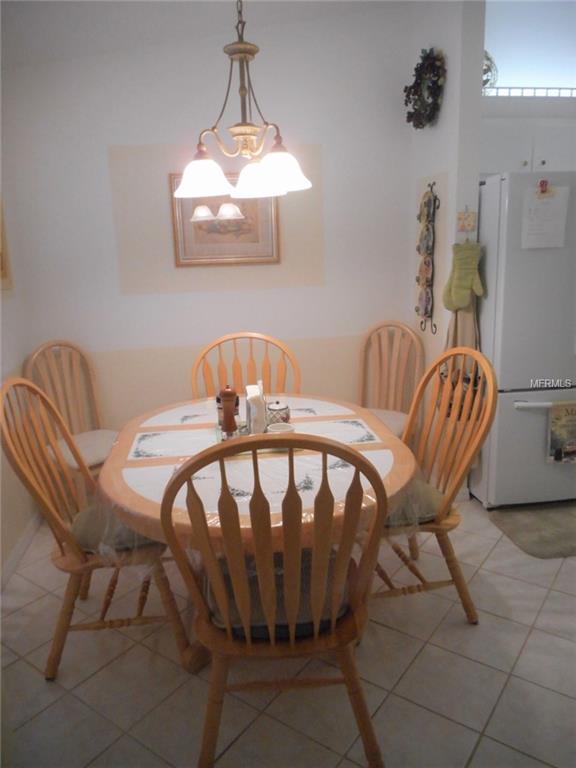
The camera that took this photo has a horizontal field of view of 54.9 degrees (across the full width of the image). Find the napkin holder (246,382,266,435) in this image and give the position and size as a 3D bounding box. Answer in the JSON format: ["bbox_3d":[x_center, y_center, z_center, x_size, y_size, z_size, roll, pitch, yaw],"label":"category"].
[{"bbox_3d":[-0.129,0.095,2.119,0.068,0.165,0.130,-4,13,-7],"label":"napkin holder"}]

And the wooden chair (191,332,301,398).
[{"bbox_3d":[-0.198,0.285,2.819,0.550,1.025,0.602,-3,13,-3],"label":"wooden chair"}]

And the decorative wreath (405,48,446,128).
[{"bbox_3d":[0.741,-1.608,3.020,0.110,0.400,0.390,-4,13,-8],"label":"decorative wreath"}]

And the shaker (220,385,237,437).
[{"bbox_3d":[-0.221,0.100,2.054,0.060,0.190,0.060,-2,13,0],"label":"shaker"}]

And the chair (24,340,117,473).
[{"bbox_3d":[-1.074,0.288,2.995,0.566,1.010,0.440,9,17,42],"label":"chair"}]

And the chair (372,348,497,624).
[{"bbox_3d":[0.450,0.396,2.210,0.602,1.025,0.550,-6,13,-16],"label":"chair"}]

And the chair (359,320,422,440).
[{"bbox_3d":[0.539,0.192,3.144,0.440,1.010,0.585,4,14,25],"label":"chair"}]

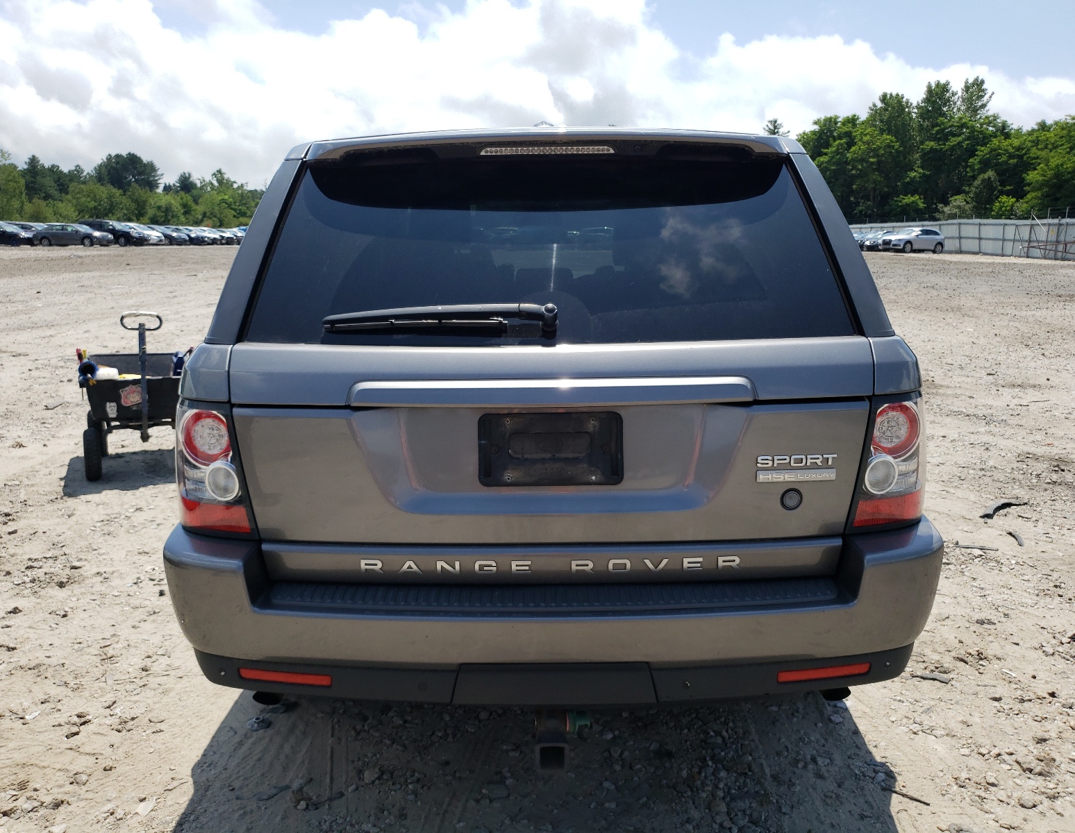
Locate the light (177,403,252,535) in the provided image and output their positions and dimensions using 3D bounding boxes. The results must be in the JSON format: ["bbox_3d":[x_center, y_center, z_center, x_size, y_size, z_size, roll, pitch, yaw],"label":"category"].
[{"bbox_3d":[-0.735,0.095,1.867,0.260,0.300,0.230,0,13,0],"label":"light"}]

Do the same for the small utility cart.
[{"bbox_3d":[-2.560,-0.199,5.555,0.740,1.020,1.120,-4,14,-19],"label":"small utility cart"}]

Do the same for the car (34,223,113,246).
[{"bbox_3d":[-31.100,-12.174,55.891,4.800,1.470,1.820,0,13,0],"label":"car"}]

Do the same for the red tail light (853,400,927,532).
[{"bbox_3d":[0.810,0.100,1.971,0.235,0.320,0.200,-1,13,-4],"label":"red tail light"}]

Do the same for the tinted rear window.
[{"bbox_3d":[0.030,-0.381,1.851,1.320,0.450,0.090,0,-15,0],"label":"tinted rear window"}]

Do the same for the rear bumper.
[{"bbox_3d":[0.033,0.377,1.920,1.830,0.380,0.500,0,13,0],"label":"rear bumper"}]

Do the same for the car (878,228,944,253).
[{"bbox_3d":[25.300,-11.836,56.172,4.630,1.650,1.890,-6,14,-25],"label":"car"}]

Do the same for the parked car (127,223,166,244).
[{"bbox_3d":[-29.000,-13.012,59.600,4.500,1.510,1.770,1,13,5],"label":"parked car"}]

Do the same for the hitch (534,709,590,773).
[{"bbox_3d":[0.052,0.662,1.815,0.115,0.130,0.190,0,13,0],"label":"hitch"}]

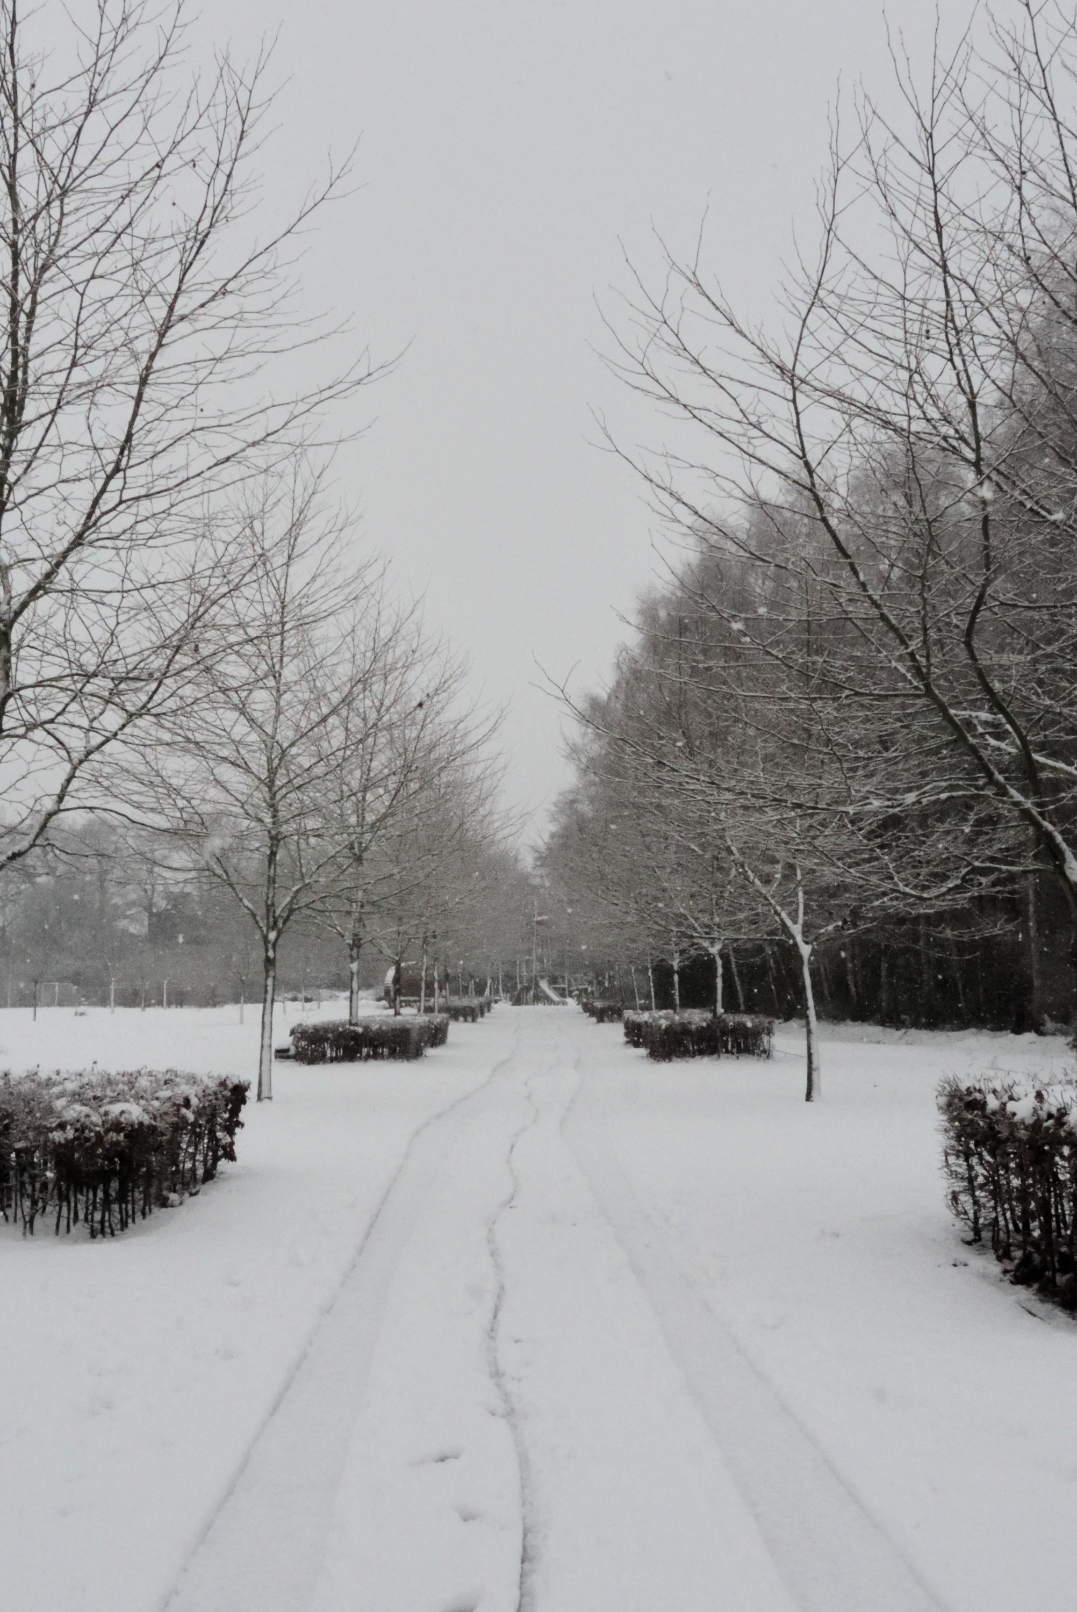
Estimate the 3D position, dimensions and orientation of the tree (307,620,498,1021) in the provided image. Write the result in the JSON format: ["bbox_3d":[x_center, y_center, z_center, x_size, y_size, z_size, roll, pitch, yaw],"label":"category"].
[{"bbox_3d":[-2.950,0.655,36.415,4.000,9.100,4.000,0,-6,0],"label":"tree"}]

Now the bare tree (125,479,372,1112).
[{"bbox_3d":[-3.800,-0.250,23.843,3.800,8.400,3.800,0,-6,0],"label":"bare tree"}]

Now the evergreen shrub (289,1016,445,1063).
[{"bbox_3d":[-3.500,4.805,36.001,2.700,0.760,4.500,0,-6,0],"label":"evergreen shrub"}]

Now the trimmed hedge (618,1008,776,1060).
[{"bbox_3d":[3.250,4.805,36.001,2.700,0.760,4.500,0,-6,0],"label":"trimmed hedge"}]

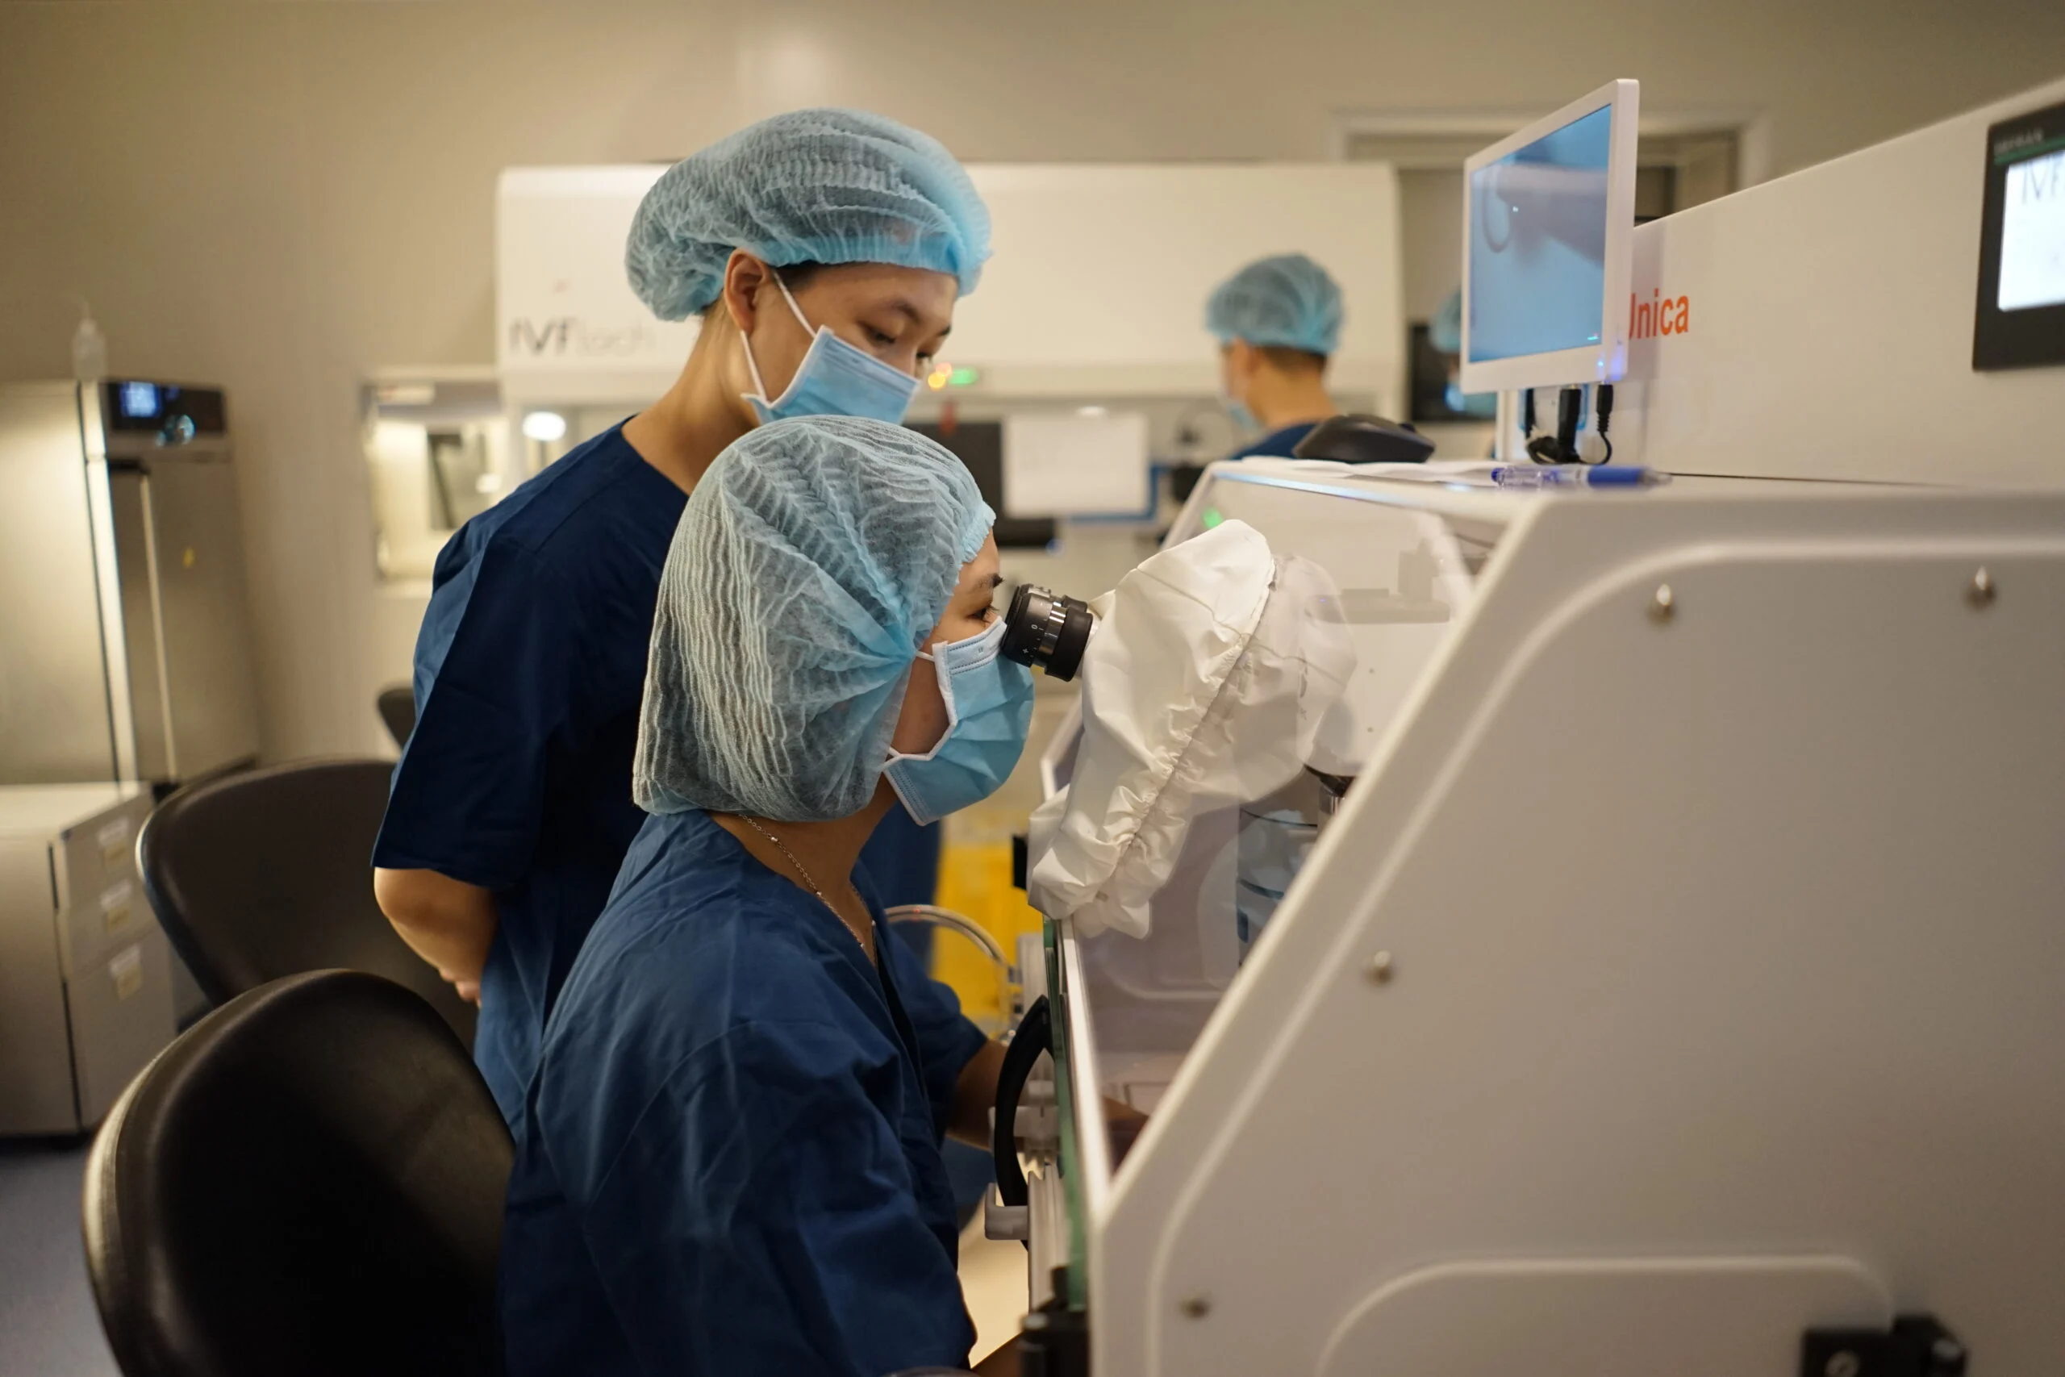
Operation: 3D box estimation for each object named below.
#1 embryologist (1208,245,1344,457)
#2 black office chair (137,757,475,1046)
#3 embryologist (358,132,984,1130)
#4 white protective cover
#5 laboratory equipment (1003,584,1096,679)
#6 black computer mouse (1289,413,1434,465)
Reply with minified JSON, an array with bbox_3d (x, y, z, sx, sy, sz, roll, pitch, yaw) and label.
[{"bbox_3d":[0.400,0.066,2.847,0.480,1.620,0.380,-7,11,-36],"label":"embryologist"},{"bbox_3d":[-0.670,0.576,1.825,0.600,0.950,0.600,-7,11,-36],"label":"black office chair"},{"bbox_3d":[-0.265,0.317,1.449,0.400,1.600,0.480,6,11,31],"label":"embryologist"},{"bbox_3d":[0.099,0.024,1.030,0.190,0.250,0.200,0,9,0],"label":"white protective cover"},{"bbox_3d":[0.009,-0.035,1.000,0.055,0.046,0.050,21,10,0],"label":"laboratory equipment"},{"bbox_3d":[0.255,-0.191,1.230,0.106,0.038,0.065,-1,9,-6],"label":"black computer mouse"}]

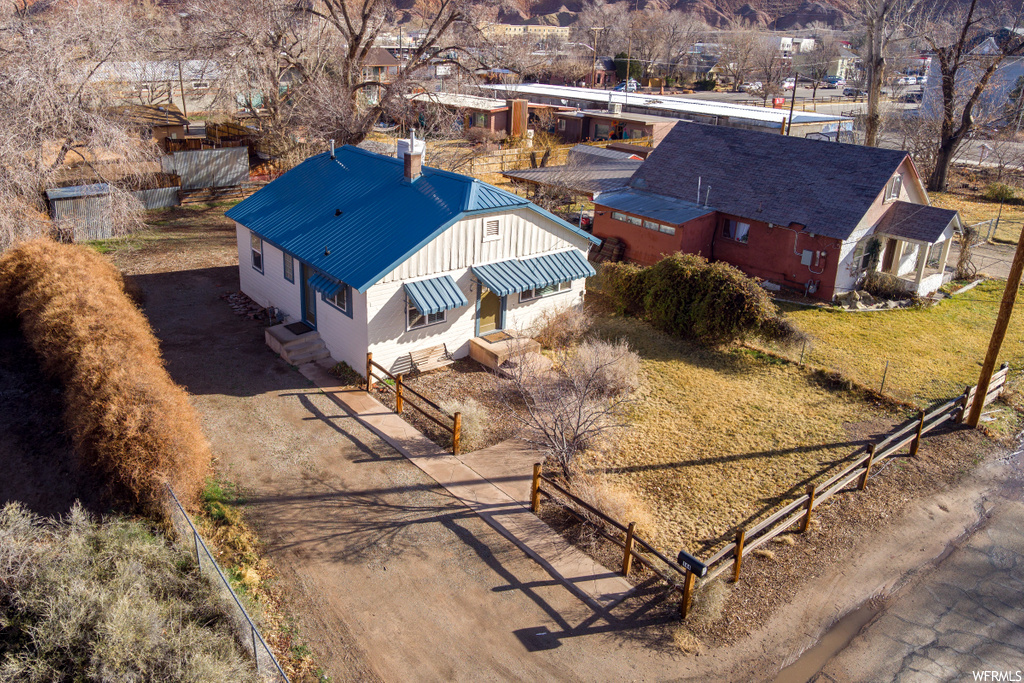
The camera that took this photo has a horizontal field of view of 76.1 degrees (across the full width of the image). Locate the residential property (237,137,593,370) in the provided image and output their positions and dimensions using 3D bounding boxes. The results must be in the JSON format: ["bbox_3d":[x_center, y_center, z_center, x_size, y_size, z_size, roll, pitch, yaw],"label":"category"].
[{"bbox_3d":[-3.834,-3.963,24.182,9.720,5.250,10.450,-17,30,-38],"label":"residential property"}]

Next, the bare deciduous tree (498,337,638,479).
[{"bbox_3d":[1.376,1.818,14.621,3.100,2.800,3.000,3,23,0],"label":"bare deciduous tree"}]

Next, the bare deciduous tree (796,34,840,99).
[{"bbox_3d":[59.568,-52.001,124.805,8.600,11.052,8.400,3,23,0],"label":"bare deciduous tree"}]

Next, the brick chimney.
[{"bbox_3d":[-3.276,-6.143,21.731,0.460,1.650,0.460,-17,30,-38],"label":"brick chimney"}]

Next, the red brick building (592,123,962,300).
[{"bbox_3d":[12.678,-6.777,31.925,12.500,6.000,14.400,-17,30,-38],"label":"red brick building"}]

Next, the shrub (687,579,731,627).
[{"bbox_3d":[3.478,4.516,11.472,0.720,0.600,0.680,3,23,0],"label":"shrub"}]

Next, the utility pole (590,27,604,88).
[{"bbox_3d":[15.447,-52.305,120.919,2.400,10.478,0.350,3,23,0],"label":"utility pole"}]

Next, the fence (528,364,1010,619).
[{"bbox_3d":[7.708,2.156,16.698,15.421,1.200,4.030,-15,29,-35],"label":"fence"}]

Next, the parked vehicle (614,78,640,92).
[{"bbox_3d":[21.374,-47.974,123.000,4.600,1.750,1.900,-5,25,-18],"label":"parked vehicle"}]

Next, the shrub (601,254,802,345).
[{"bbox_3d":[6.604,-1.735,24.331,3.200,2.150,6.300,-17,30,-38],"label":"shrub"}]

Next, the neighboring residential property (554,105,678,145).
[{"bbox_3d":[14.821,-26.495,81.730,11.500,2.800,15.500,-17,30,-38],"label":"neighboring residential property"}]

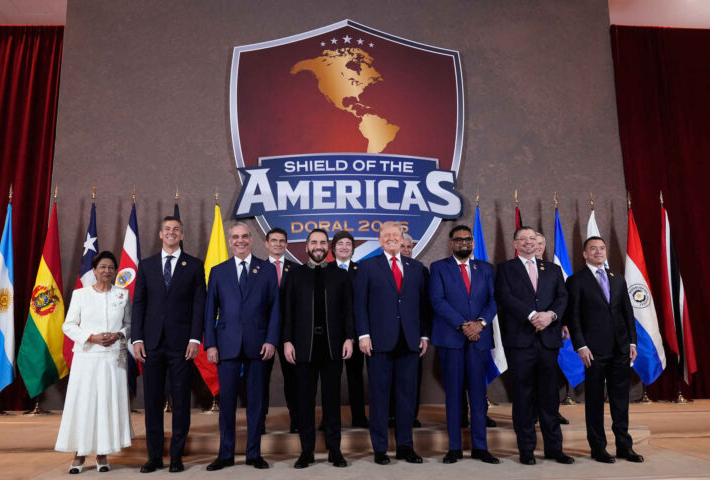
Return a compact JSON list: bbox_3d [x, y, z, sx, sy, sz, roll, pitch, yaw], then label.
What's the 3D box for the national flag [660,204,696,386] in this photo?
[{"bbox_3d":[3.674,0.591,6.593,0.454,2.088,0.280,1,-10,-5],"label":"national flag"}]

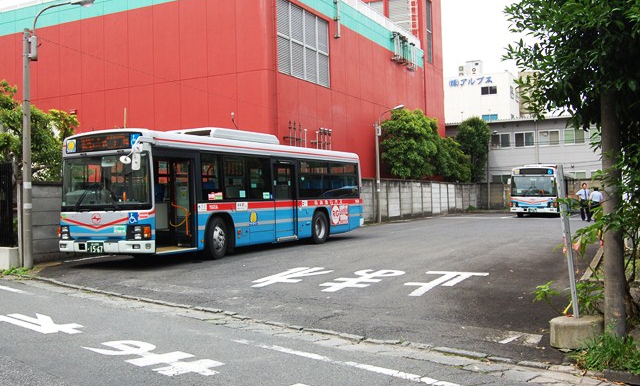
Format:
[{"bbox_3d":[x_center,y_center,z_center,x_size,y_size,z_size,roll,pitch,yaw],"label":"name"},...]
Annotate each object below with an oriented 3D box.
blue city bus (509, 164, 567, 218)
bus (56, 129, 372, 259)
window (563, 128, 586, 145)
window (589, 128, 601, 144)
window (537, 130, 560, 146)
[{"bbox_3d":[13.562,-0.107,42.142,2.490,3.000,10.700,-2,-1,23],"label":"blue city bus"},{"bbox_3d":[-2.028,-0.014,18.415,2.490,3.000,10.350,-2,-1,27],"label":"bus"},{"bbox_3d":[18.691,-4.080,50.849,1.551,1.234,0.100,-2,-2,19],"label":"window"},{"bbox_3d":[20.312,-4.132,50.275,1.550,1.198,0.100,-2,-2,19],"label":"window"},{"bbox_3d":[17.046,-4.019,51.432,1.523,1.241,0.100,-2,-2,19],"label":"window"}]

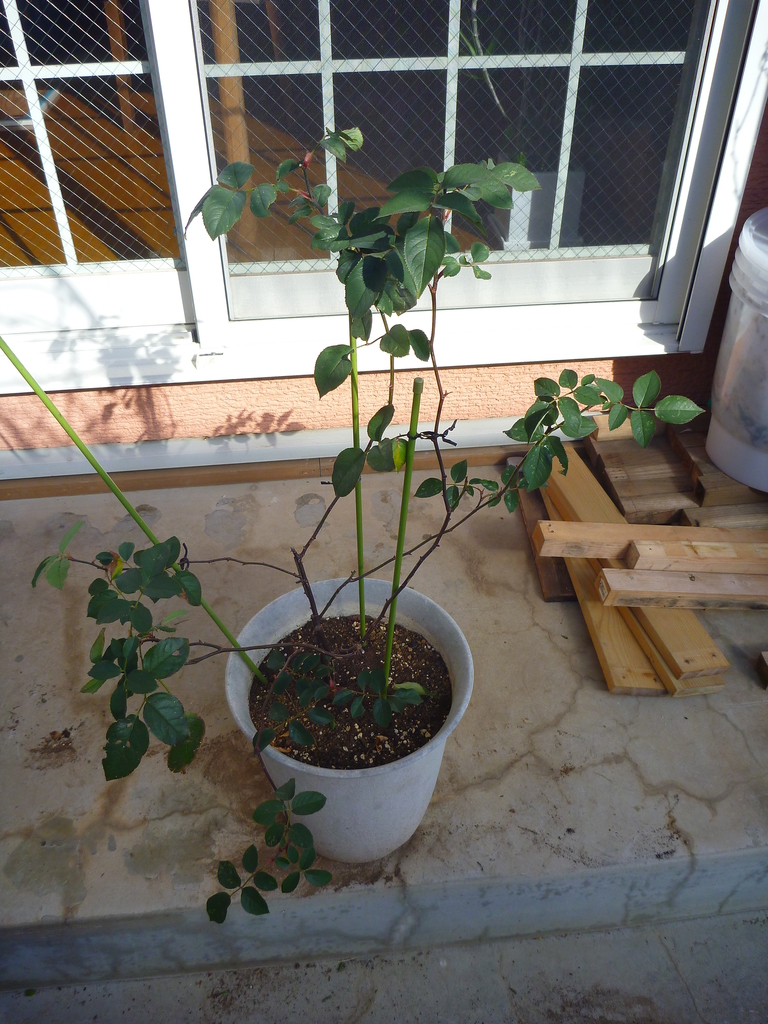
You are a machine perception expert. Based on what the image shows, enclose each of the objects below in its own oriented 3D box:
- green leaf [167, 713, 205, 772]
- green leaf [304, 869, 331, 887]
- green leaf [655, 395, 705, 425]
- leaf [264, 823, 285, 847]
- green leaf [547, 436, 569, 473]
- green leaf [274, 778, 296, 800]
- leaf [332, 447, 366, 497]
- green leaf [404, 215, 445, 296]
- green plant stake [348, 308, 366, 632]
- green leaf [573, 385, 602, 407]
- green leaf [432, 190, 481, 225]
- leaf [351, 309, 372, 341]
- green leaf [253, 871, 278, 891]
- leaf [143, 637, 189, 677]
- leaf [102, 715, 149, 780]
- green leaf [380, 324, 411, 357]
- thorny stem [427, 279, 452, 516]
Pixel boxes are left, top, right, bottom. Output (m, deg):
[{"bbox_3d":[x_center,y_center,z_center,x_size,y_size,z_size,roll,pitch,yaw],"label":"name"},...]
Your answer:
[{"bbox_3d":[-0.206,0.239,0.860,0.034,0.011,0.063,21,64,-2],"label":"green leaf"},{"bbox_3d":[-0.080,0.444,1.015,0.037,0.010,0.018,15,53,9],"label":"green leaf"},{"bbox_3d":[0.321,-0.110,0.900,0.052,0.032,0.010,3,-4,11],"label":"green leaf"},{"bbox_3d":[-0.132,0.392,1.005,0.023,0.010,0.031,30,56,17],"label":"leaf"},{"bbox_3d":[0.182,-0.060,0.870,0.025,0.009,0.045,-20,72,3],"label":"green leaf"},{"bbox_3d":[-0.105,0.296,0.885,0.019,0.005,0.024,20,55,10],"label":"green leaf"},{"bbox_3d":[-0.038,-0.044,0.910,0.034,0.009,0.055,30,84,1],"label":"leaf"},{"bbox_3d":[0.032,-0.203,0.655,0.033,0.064,0.014,6,0,1],"label":"green leaf"},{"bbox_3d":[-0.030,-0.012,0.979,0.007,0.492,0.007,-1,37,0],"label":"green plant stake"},{"bbox_3d":[0.214,-0.122,0.870,0.033,0.006,0.021,26,84,15],"label":"green leaf"},{"bbox_3d":[0.060,-0.254,0.690,0.049,0.010,0.030,31,56,25],"label":"green leaf"},{"bbox_3d":[-0.021,-0.186,0.820,0.020,0.012,0.041,-11,71,-5],"label":"leaf"},{"bbox_3d":[-0.124,0.385,0.865,0.031,0.006,0.017,23,51,16],"label":"green leaf"},{"bbox_3d":[-0.243,0.163,0.922,0.061,0.012,0.038,-32,78,5],"label":"leaf"},{"bbox_3d":[-0.272,0.248,0.873,0.044,0.071,0.014,22,-4,-5],"label":"leaf"},{"bbox_3d":[0.011,-0.172,0.830,0.029,0.033,0.006,9,-2,1],"label":"green leaf"},{"bbox_3d":[0.056,-0.117,0.829,0.025,0.272,0.021,-7,38,0],"label":"thorny stem"}]

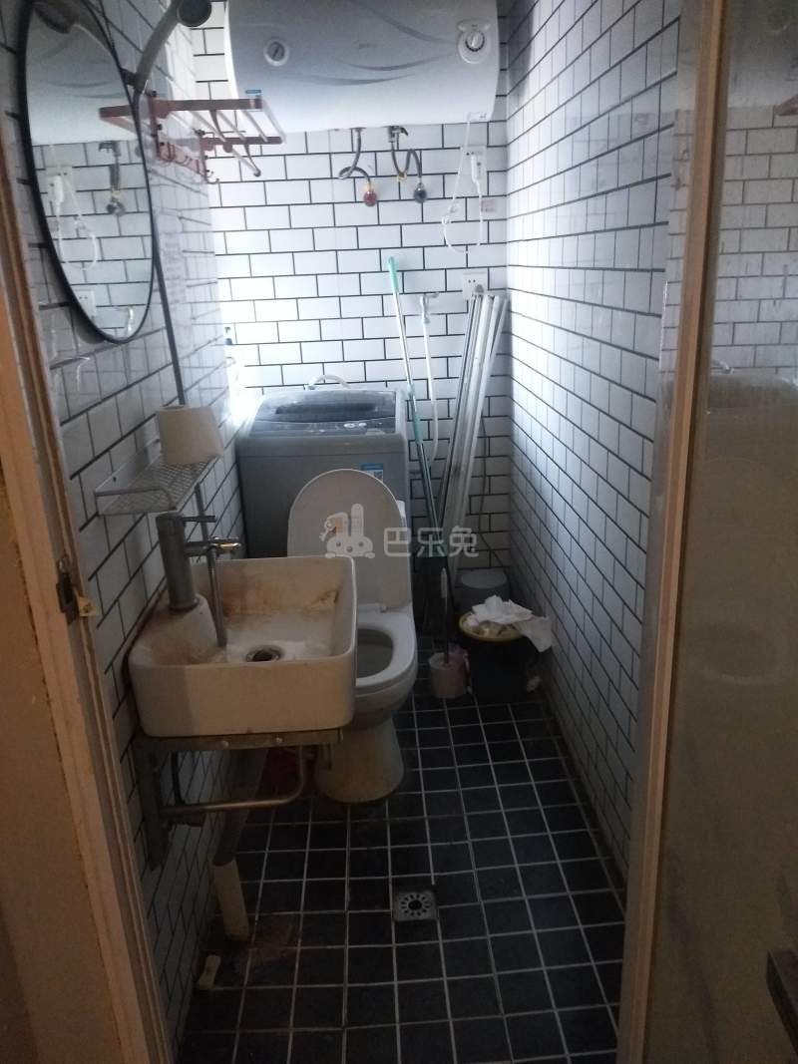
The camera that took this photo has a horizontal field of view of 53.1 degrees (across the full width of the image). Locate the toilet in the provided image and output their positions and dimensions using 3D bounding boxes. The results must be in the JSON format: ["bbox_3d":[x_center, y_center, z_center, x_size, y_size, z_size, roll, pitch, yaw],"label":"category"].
[{"bbox_3d":[-0.132,0.268,2.221,0.362,0.816,0.670,-3,19,-2],"label":"toilet"}]

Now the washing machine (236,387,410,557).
[{"bbox_3d":[-0.225,0.006,2.822,0.532,0.931,0.524,-3,19,-2],"label":"washing machine"}]

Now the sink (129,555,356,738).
[{"bbox_3d":[-0.263,0.204,1.525,0.369,0.148,0.453,-3,19,-2],"label":"sink"}]

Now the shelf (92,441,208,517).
[{"bbox_3d":[-0.402,-0.109,1.387,0.121,0.037,0.405,-3,19,-2],"label":"shelf"}]

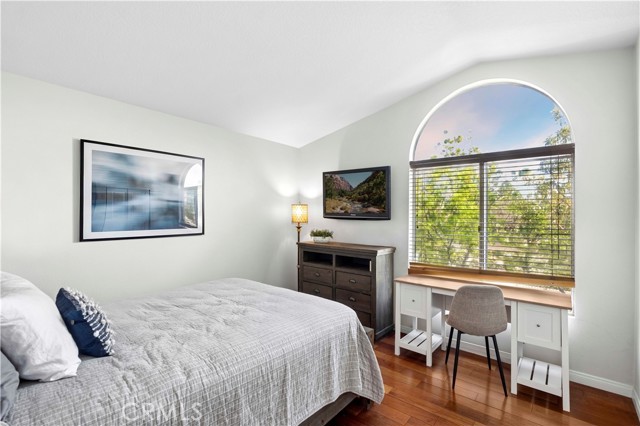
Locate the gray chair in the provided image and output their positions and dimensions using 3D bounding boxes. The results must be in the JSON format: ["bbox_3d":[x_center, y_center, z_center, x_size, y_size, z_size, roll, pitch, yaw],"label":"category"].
[{"bbox_3d":[1.322,0.999,2.447,0.430,0.869,0.490,0,0,15],"label":"gray chair"}]

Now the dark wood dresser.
[{"bbox_3d":[0.299,0.920,3.633,1.205,1.005,0.450,1,0,39],"label":"dark wood dresser"}]

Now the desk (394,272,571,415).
[{"bbox_3d":[1.422,1.057,2.628,1.337,0.752,0.470,1,0,39],"label":"desk"}]

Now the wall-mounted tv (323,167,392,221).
[{"bbox_3d":[0.468,-0.241,3.723,1.018,0.643,0.085,1,0,39],"label":"wall-mounted tv"}]

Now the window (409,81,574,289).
[{"bbox_3d":[1.638,-0.290,2.902,1.450,2.026,0.120,1,0,39],"label":"window"}]

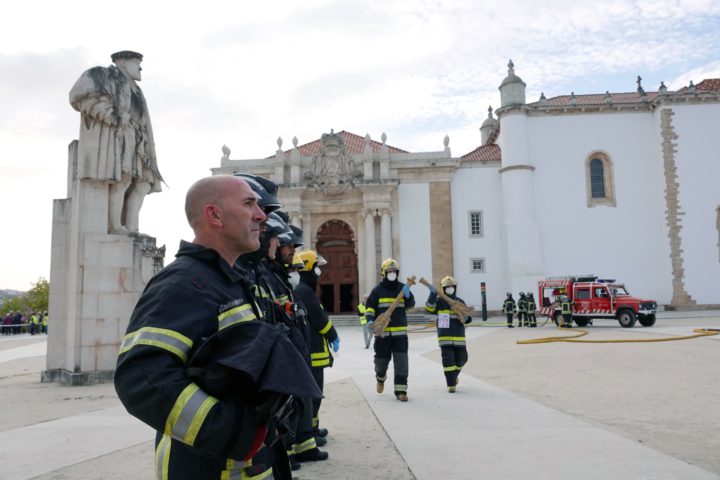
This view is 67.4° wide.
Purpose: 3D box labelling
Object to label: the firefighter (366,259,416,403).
[{"bbox_3d":[0.404,1.162,7.029,0.680,1.840,0.520,-1,-7,-2],"label":"firefighter"}]

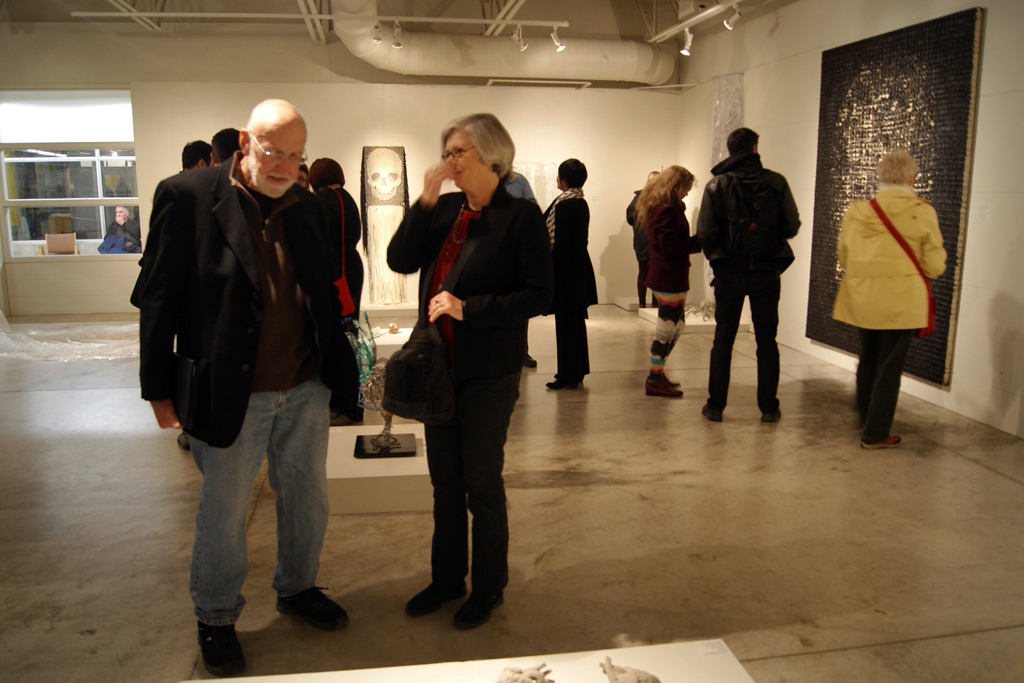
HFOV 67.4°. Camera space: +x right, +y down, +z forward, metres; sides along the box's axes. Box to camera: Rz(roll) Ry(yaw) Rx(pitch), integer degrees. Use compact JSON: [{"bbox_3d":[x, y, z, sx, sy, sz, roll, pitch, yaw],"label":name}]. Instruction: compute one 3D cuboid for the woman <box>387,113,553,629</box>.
[{"bbox_3d":[-0.136,0.115,2.571,0.460,1.697,0.420,11,16,44],"label":"woman"}]

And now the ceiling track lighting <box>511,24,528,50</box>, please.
[{"bbox_3d":[0.066,-2.692,6.803,0.150,0.230,0.100,1,11,6],"label":"ceiling track lighting"}]

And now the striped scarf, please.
[{"bbox_3d":[0.387,-0.919,5.557,0.270,0.420,0.260,2,11,11],"label":"striped scarf"}]

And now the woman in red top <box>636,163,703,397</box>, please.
[{"bbox_3d":[1.128,-0.437,5.562,0.460,1.619,0.420,3,11,13],"label":"woman in red top"}]

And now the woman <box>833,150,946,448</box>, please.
[{"bbox_3d":[2.168,-0.233,4.394,0.570,1.671,0.400,7,13,33],"label":"woman"}]

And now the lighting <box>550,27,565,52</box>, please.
[{"bbox_3d":[0.410,-2.697,6.848,0.120,0.230,0.100,1,11,6],"label":"lighting"}]

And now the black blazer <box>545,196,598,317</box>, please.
[{"bbox_3d":[0.420,-0.629,5.614,0.360,0.860,0.450,2,11,11],"label":"black blazer"}]

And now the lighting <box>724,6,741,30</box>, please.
[{"bbox_3d":[1.741,-2.555,6.065,0.120,0.200,0.100,-1,11,-6],"label":"lighting"}]

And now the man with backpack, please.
[{"bbox_3d":[1.479,-0.400,4.818,0.630,1.836,0.400,3,12,14],"label":"man with backpack"}]

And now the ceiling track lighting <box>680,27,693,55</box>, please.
[{"bbox_3d":[1.565,-2.691,6.889,0.100,0.250,0.100,-2,11,-11],"label":"ceiling track lighting"}]

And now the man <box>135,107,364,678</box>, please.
[{"bbox_3d":[-0.805,0.139,2.403,0.600,1.715,0.450,-8,14,-36],"label":"man"}]

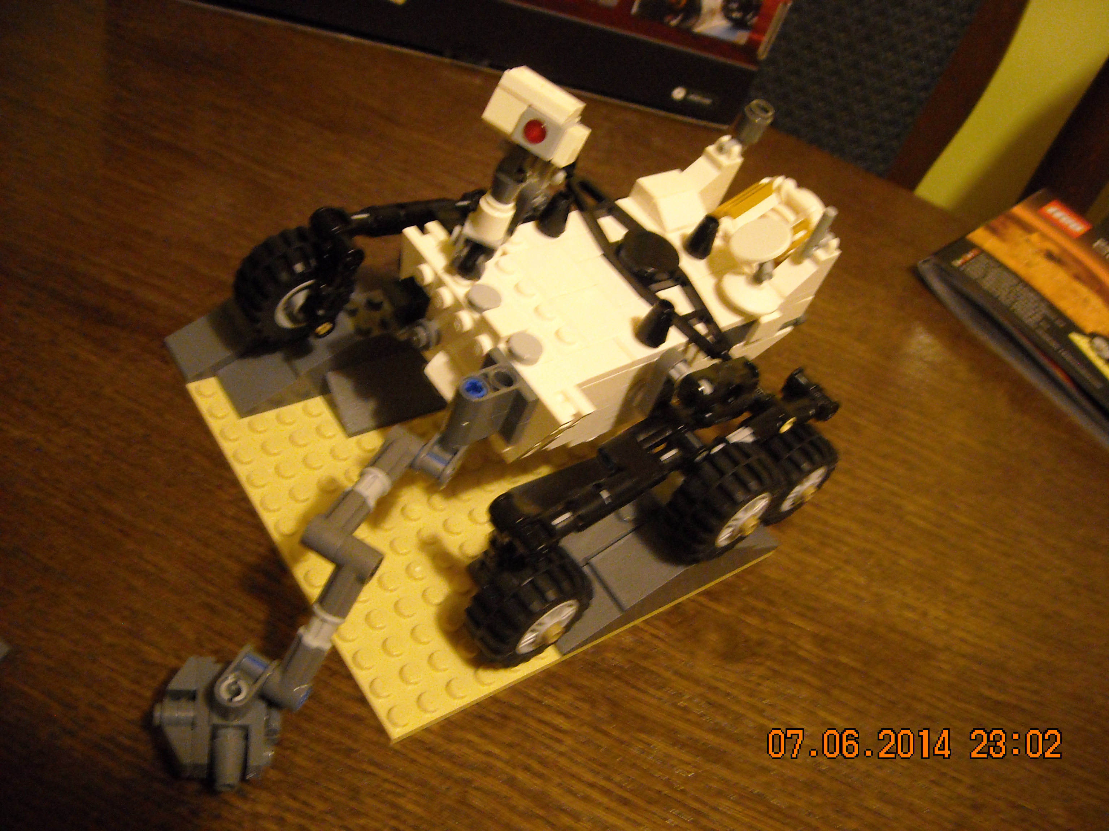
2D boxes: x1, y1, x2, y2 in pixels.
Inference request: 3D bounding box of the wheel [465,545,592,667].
[{"bbox_3d":[-0.006,0.045,0.262,0.030,0.030,0.015,-24,62,-36],"label":"wheel"}]

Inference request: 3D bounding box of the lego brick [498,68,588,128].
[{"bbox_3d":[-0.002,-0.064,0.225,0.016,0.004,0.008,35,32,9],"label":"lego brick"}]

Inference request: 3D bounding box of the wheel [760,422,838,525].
[{"bbox_3d":[0.067,0.017,0.322,0.030,0.030,0.015,-24,62,-36],"label":"wheel"}]

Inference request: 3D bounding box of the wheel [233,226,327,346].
[{"bbox_3d":[-0.067,-0.034,0.292,0.030,0.030,0.015,-22,61,-35],"label":"wheel"}]

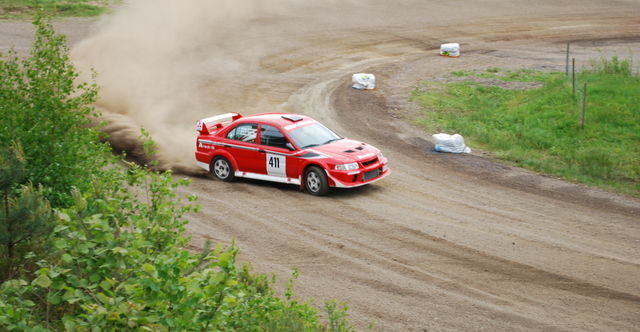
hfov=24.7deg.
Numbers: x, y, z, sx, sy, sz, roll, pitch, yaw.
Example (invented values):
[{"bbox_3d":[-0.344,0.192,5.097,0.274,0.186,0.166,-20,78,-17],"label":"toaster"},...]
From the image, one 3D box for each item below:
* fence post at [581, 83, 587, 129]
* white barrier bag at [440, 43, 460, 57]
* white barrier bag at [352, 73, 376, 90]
[{"bbox_3d":[6.687,-1.534,37.000,0.060,1.160,0.060,4,12,0],"label":"fence post"},{"bbox_3d":[4.490,-3.998,50.200,0.680,0.430,0.550,-1,12,-3],"label":"white barrier bag"},{"bbox_3d":[1.315,-2.490,43.100,0.690,0.440,0.550,-1,12,-3],"label":"white barrier bag"}]

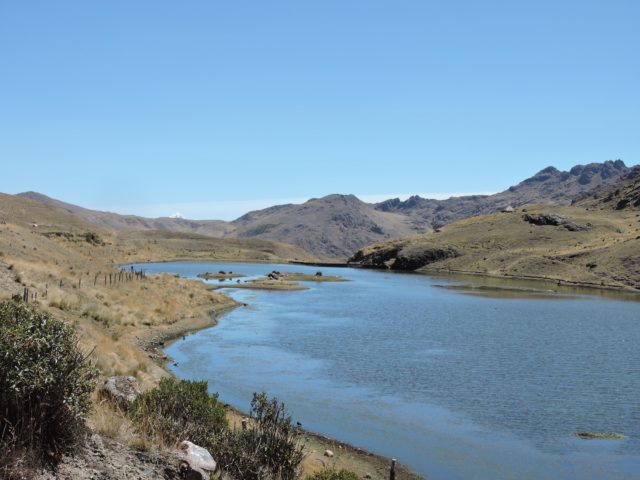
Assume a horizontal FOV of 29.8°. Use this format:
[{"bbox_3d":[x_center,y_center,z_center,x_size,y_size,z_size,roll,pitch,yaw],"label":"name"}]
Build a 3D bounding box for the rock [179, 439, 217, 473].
[{"bbox_3d":[-1.274,2.257,12.500,0.390,0.300,0.360,0,0,0],"label":"rock"}]

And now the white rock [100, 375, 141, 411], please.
[{"bbox_3d":[-2.912,2.250,17.500,0.610,0.460,0.530,0,0,0],"label":"white rock"}]

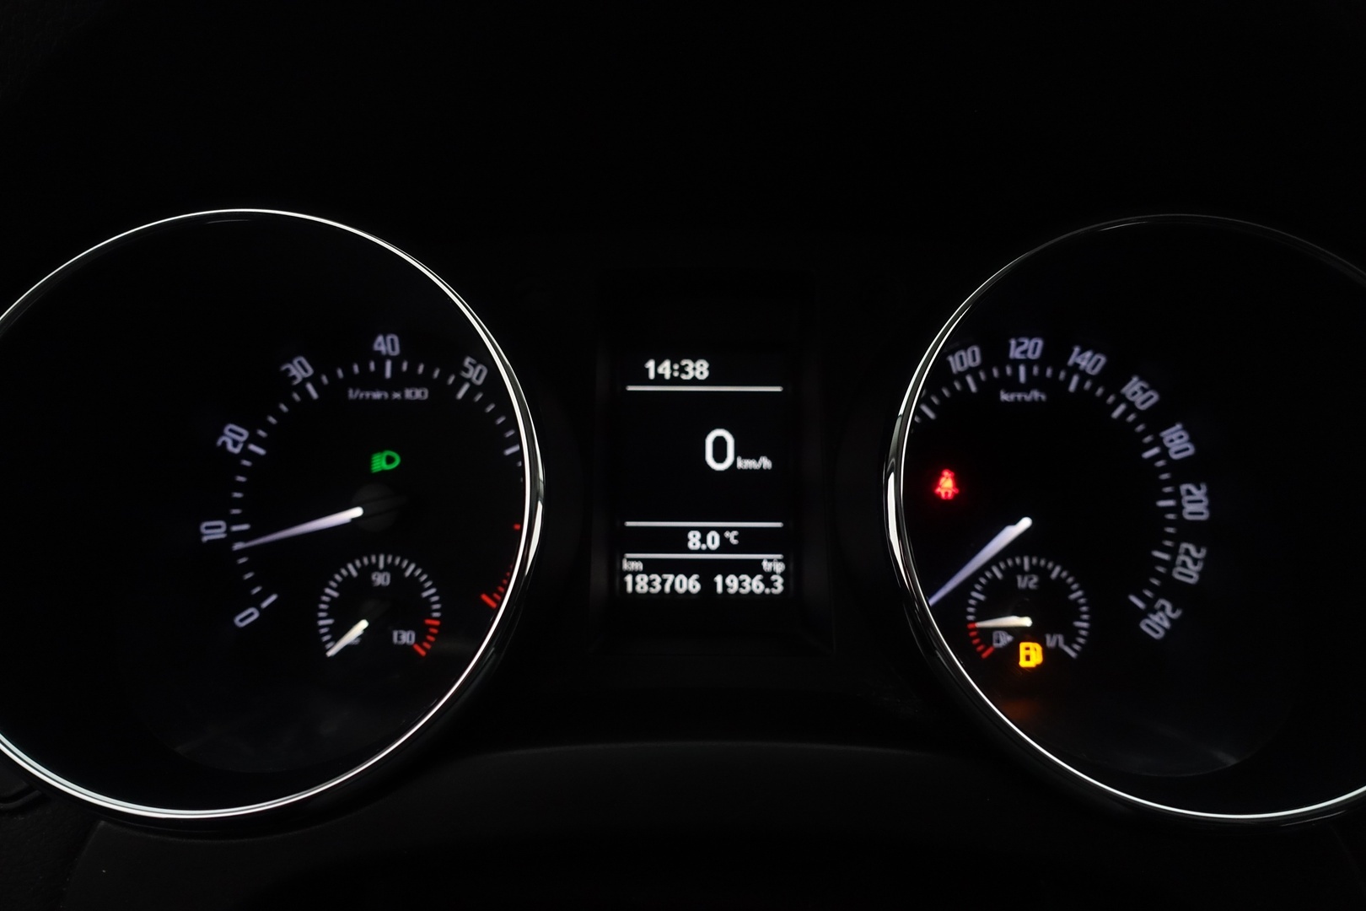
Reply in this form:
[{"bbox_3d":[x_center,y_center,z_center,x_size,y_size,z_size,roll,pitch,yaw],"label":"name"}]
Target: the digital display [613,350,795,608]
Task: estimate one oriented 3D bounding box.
[{"bbox_3d":[0.006,0.006,0.243,0.049,0.069,0.008,0,-4,0],"label":"digital display"}]

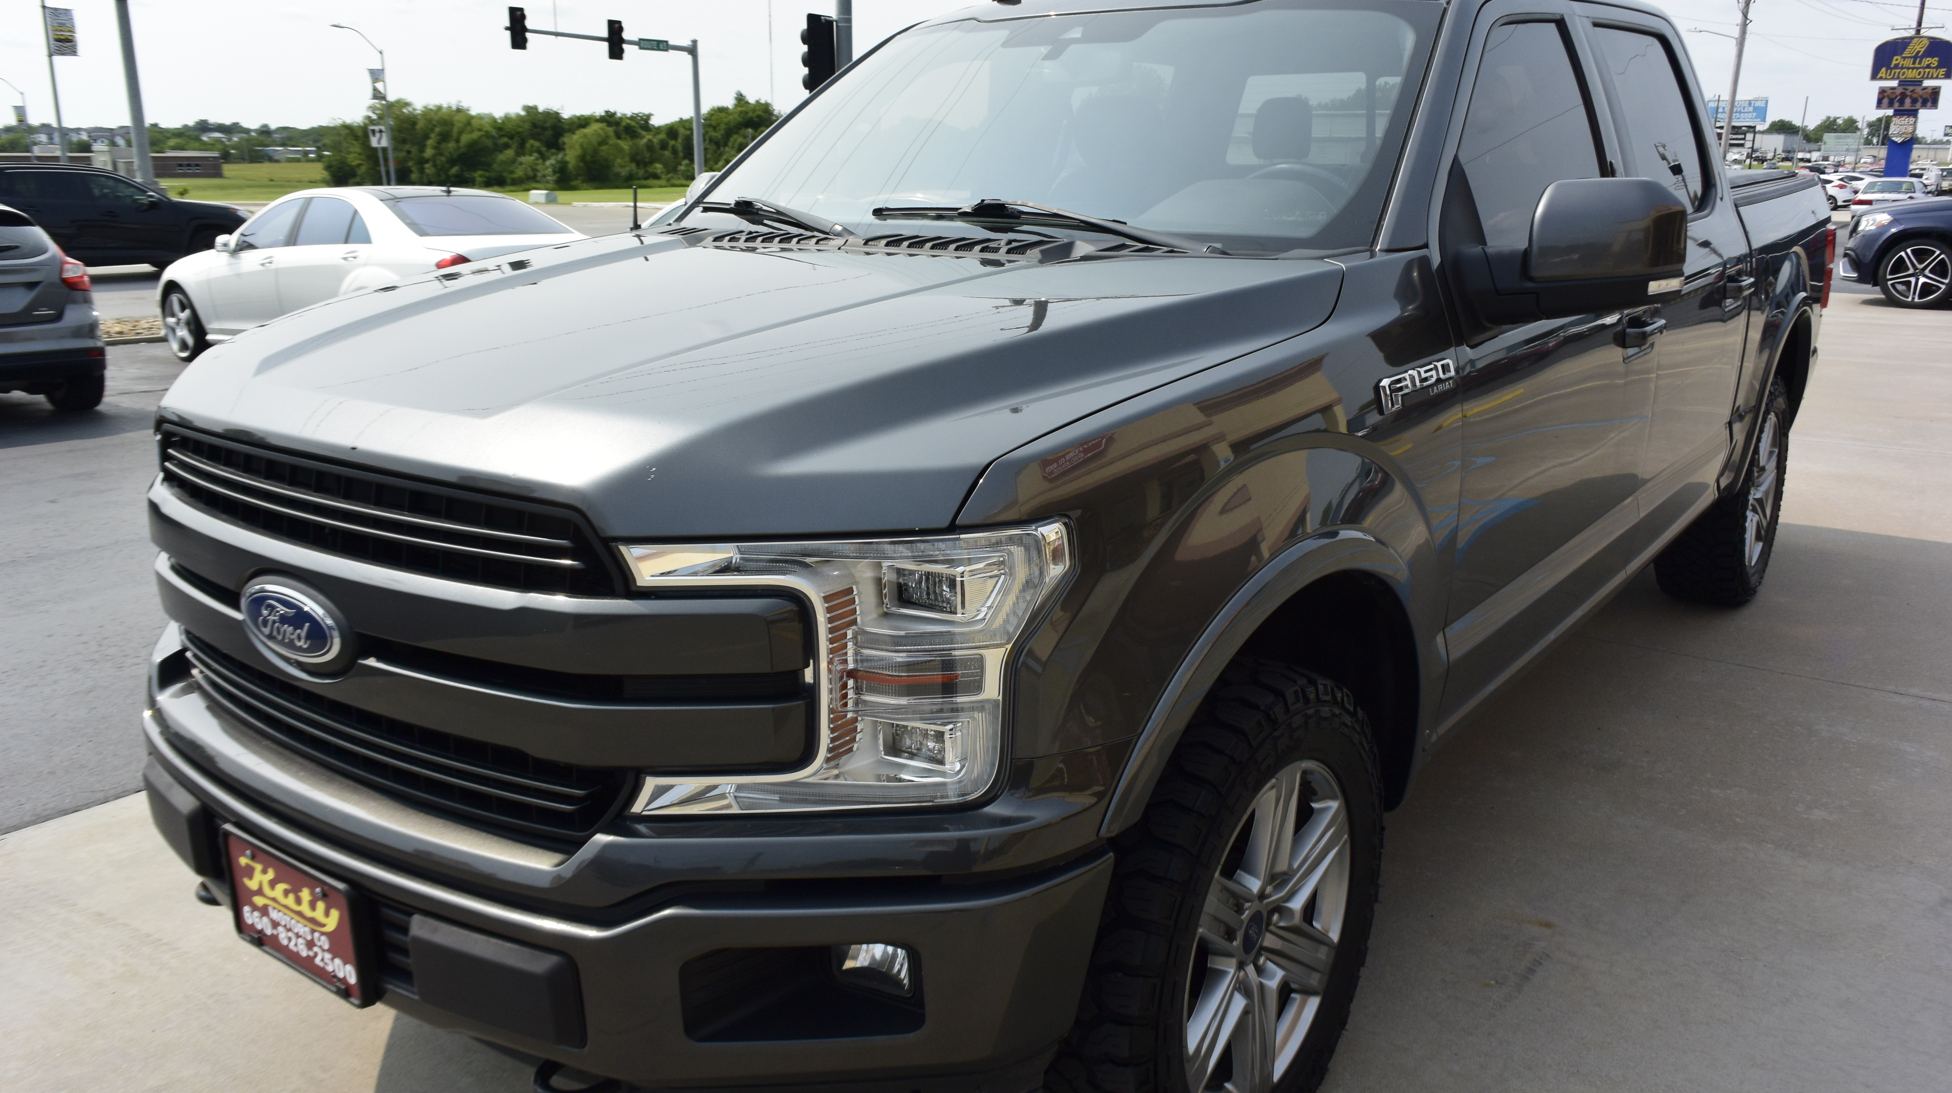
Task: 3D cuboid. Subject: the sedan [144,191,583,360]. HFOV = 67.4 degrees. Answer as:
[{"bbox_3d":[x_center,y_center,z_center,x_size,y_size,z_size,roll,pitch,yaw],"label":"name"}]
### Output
[{"bbox_3d":[-4.872,-2.204,12.106,5.150,1.470,1.880,13,20,38],"label":"sedan"}]

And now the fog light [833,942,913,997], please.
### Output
[{"bbox_3d":[-0.122,0.500,1.731,0.100,0.075,0.075,11,19,36],"label":"fog light"}]

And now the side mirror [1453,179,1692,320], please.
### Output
[{"bbox_3d":[1.041,-0.508,2.526,0.330,0.250,0.230,11,19,36],"label":"side mirror"}]

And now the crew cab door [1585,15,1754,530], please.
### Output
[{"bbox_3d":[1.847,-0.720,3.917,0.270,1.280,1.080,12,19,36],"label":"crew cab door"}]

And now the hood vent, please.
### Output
[{"bbox_3d":[-0.165,-0.539,2.623,0.850,0.050,0.165,12,19,36],"label":"hood vent"}]

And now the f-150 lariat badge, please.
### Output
[{"bbox_3d":[0.712,-0.264,2.337,0.015,0.065,0.340,11,19,36],"label":"f-150 lariat badge"}]

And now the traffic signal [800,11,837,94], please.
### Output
[{"bbox_3d":[-2.643,-8.211,24.523,0.420,1.280,0.520,15,21,42],"label":"traffic signal"}]

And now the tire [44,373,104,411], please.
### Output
[{"bbox_3d":[-6.218,-1.278,10.020,0.645,0.645,0.220,12,19,39],"label":"tire"}]

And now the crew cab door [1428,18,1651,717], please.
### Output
[{"bbox_3d":[1.116,-0.445,3.070,0.300,1.340,1.360,11,19,36],"label":"crew cab door"}]

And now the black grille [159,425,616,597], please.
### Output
[{"bbox_3d":[-0.836,-0.064,1.932,1.080,0.140,0.120,12,19,36],"label":"black grille"}]

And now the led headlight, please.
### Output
[{"bbox_3d":[-0.150,0.140,1.651,0.410,0.350,0.350,12,19,36],"label":"led headlight"}]

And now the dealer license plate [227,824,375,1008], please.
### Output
[{"bbox_3d":[-0.915,0.494,1.978,0.315,0.165,0.027,11,19,36],"label":"dealer license plate"}]

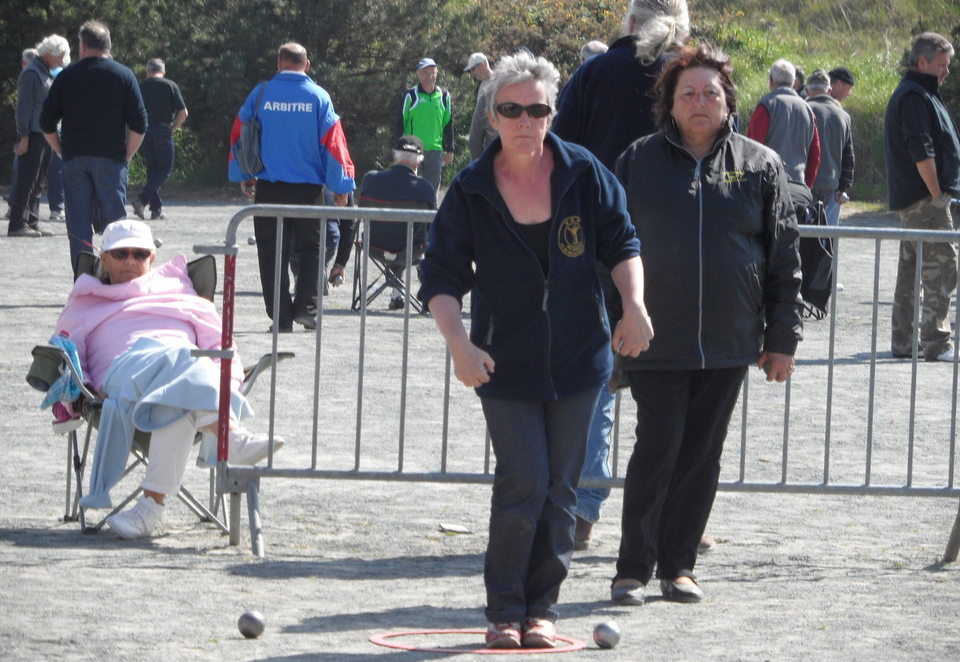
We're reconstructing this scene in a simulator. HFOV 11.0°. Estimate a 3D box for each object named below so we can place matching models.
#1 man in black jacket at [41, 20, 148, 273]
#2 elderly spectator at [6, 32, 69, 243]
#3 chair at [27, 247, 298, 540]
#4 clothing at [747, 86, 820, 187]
[{"bbox_3d":[-2.278,-0.892,29.500,0.630,1.800,0.420,1,3,-3],"label":"man in black jacket"},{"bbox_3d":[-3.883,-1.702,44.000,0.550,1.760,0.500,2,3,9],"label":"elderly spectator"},{"bbox_3d":[-1.046,0.198,16.300,0.850,0.880,0.580,1,3,-7],"label":"chair"},{"bbox_3d":[2.098,-1.337,34.500,0.520,0.710,0.330,0,3,-17],"label":"clothing"}]

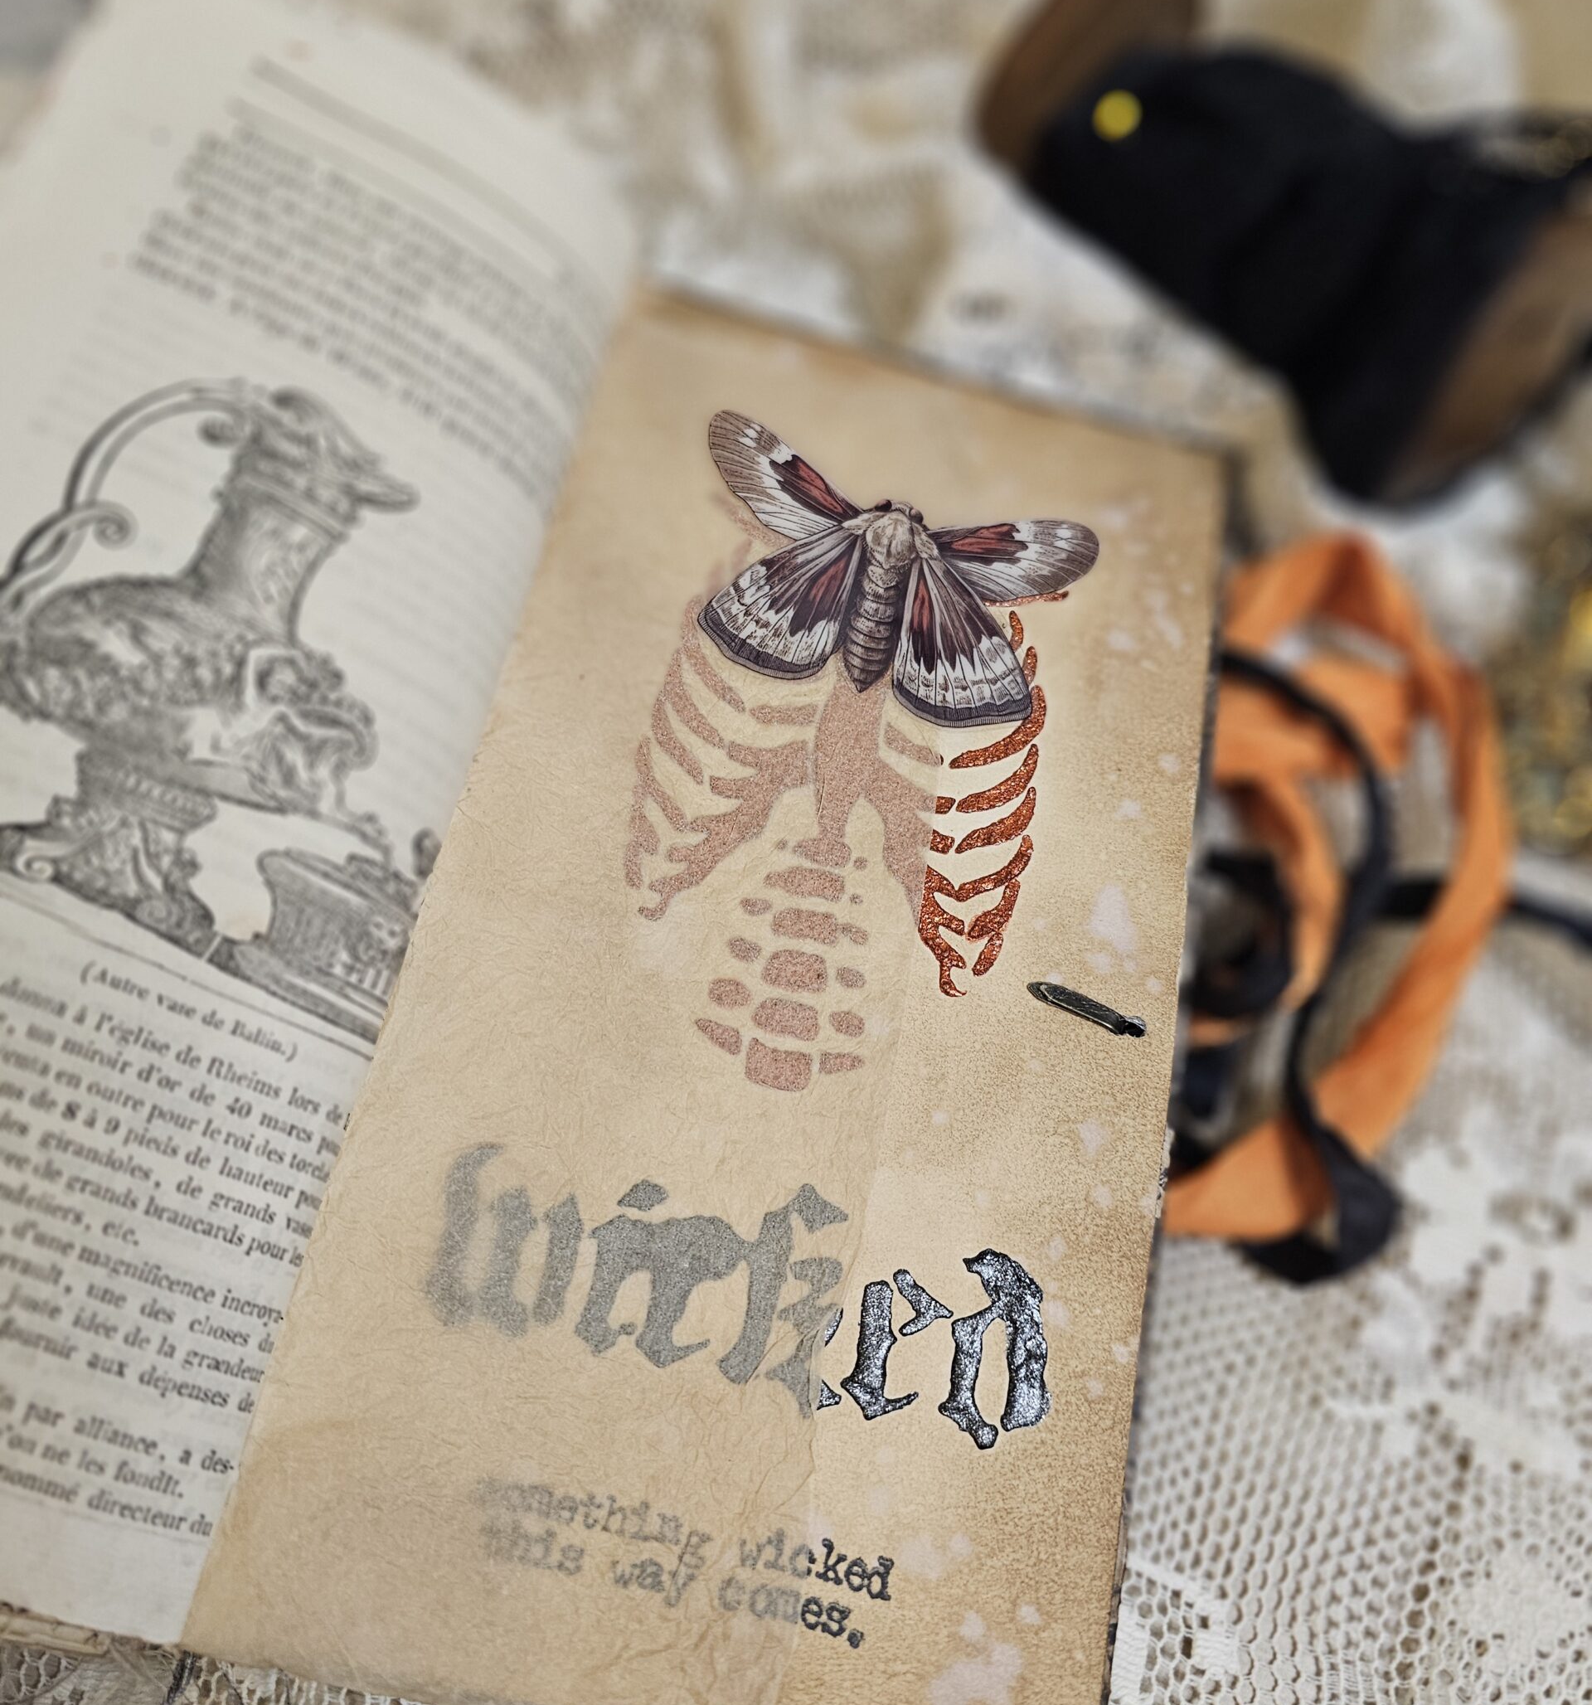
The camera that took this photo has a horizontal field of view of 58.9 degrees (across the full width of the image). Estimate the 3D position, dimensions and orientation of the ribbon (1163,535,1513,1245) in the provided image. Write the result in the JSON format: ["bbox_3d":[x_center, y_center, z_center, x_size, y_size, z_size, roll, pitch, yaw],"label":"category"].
[{"bbox_3d":[0.068,-0.001,0.184,0.052,0.013,0.112,10,60,3],"label":"ribbon"}]

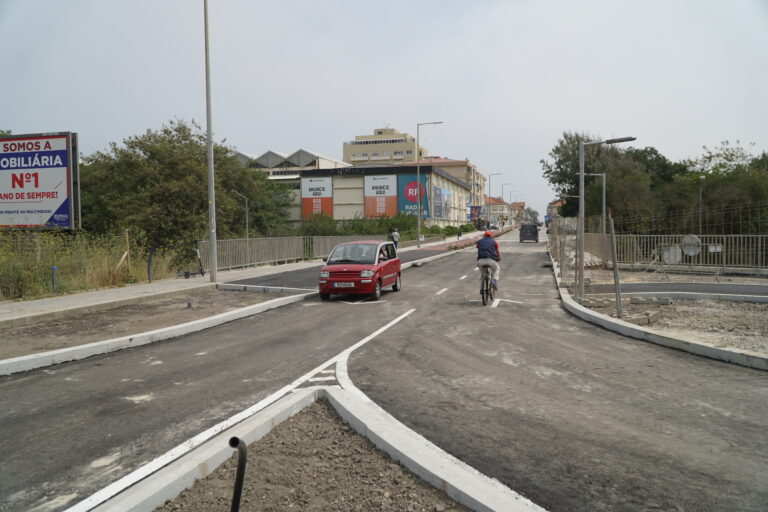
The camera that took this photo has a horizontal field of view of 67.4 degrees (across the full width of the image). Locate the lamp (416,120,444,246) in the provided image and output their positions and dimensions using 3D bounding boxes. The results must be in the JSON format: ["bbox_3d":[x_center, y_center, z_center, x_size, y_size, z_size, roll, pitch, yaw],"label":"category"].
[{"bbox_3d":[3.730,-5.765,46.001,2.150,10.100,0.280,0,3,16],"label":"lamp"}]

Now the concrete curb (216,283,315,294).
[{"bbox_3d":[-3.300,0.903,15.900,3.200,0.180,0.200,1,3,22],"label":"concrete curb"}]

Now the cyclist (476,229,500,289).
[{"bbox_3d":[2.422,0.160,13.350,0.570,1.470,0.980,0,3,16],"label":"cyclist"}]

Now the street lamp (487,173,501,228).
[{"bbox_3d":[20.433,-9.929,105.501,2.150,10.100,0.280,0,3,16],"label":"street lamp"}]

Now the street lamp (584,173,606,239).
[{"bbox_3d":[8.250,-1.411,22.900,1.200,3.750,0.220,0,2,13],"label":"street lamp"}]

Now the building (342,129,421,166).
[{"bbox_3d":[0.797,-20.853,161.537,20.500,28.570,15.500,0,3,16],"label":"building"}]

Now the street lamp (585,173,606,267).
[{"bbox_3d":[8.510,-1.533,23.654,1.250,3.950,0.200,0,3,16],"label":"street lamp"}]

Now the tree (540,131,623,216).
[{"bbox_3d":[19.831,-7.010,57.736,8.200,11.242,7.800,0,3,16],"label":"tree"}]

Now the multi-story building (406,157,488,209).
[{"bbox_3d":[16.734,-14.821,153.459,16.500,17.200,45.000,0,3,16],"label":"multi-story building"}]

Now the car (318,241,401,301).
[{"bbox_3d":[-0.507,0.326,14.767,1.450,1.420,2.750,0,3,16],"label":"car"}]

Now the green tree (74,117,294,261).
[{"bbox_3d":[-10.029,-3.116,28.836,9.800,7.004,8.200,0,3,16],"label":"green tree"}]

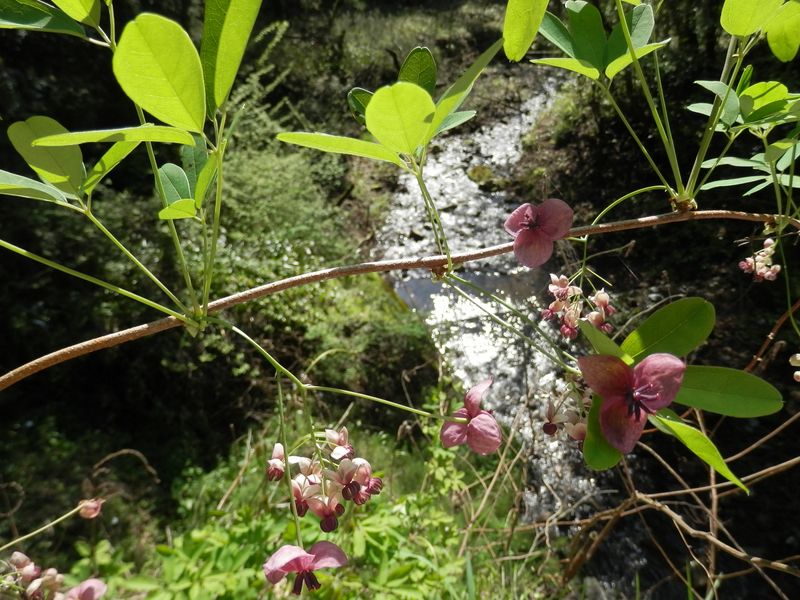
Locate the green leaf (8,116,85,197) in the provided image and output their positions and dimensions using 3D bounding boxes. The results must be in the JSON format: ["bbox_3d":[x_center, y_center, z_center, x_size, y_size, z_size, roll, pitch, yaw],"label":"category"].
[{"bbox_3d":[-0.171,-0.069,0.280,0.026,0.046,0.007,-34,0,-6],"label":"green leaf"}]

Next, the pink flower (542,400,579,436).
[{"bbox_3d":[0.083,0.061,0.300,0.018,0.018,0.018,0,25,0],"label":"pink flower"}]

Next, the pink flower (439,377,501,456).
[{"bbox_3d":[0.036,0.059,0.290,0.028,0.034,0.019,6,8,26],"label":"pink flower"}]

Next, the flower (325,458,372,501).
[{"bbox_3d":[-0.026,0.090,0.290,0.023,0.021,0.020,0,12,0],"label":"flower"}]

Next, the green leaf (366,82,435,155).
[{"bbox_3d":[0.002,-0.083,0.269,0.030,0.040,0.007,-14,55,5],"label":"green leaf"}]

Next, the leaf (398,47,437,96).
[{"bbox_3d":[0.010,-0.114,0.308,0.019,0.049,0.006,-2,-15,3],"label":"leaf"}]

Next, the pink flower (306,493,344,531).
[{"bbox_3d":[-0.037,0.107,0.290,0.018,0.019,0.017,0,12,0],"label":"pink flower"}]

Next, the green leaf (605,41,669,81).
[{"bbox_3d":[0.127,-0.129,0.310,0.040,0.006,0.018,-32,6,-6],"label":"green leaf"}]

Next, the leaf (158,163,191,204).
[{"bbox_3d":[-0.121,-0.060,0.310,0.017,0.006,0.034,-37,73,-11],"label":"leaf"}]

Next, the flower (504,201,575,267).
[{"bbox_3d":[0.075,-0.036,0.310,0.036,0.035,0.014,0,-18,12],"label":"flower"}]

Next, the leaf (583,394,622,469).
[{"bbox_3d":[0.081,0.049,0.222,0.017,0.033,0.006,16,0,22],"label":"leaf"}]

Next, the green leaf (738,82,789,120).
[{"bbox_3d":[0.203,-0.110,0.323,0.035,0.017,0.007,-39,1,-8],"label":"green leaf"}]

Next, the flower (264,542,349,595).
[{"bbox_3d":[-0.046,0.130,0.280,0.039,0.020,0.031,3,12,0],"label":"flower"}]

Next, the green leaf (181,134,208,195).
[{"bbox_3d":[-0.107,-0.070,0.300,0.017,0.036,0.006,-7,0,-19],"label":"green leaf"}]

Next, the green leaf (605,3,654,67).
[{"bbox_3d":[0.119,-0.140,0.305,0.017,0.045,0.006,32,-13,-12],"label":"green leaf"}]

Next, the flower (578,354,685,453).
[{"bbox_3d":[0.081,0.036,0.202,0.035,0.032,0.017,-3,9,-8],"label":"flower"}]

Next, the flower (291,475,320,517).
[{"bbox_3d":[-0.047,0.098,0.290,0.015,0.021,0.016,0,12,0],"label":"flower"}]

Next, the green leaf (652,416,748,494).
[{"bbox_3d":[0.112,0.057,0.218,0.043,0.014,0.009,39,56,13],"label":"green leaf"}]

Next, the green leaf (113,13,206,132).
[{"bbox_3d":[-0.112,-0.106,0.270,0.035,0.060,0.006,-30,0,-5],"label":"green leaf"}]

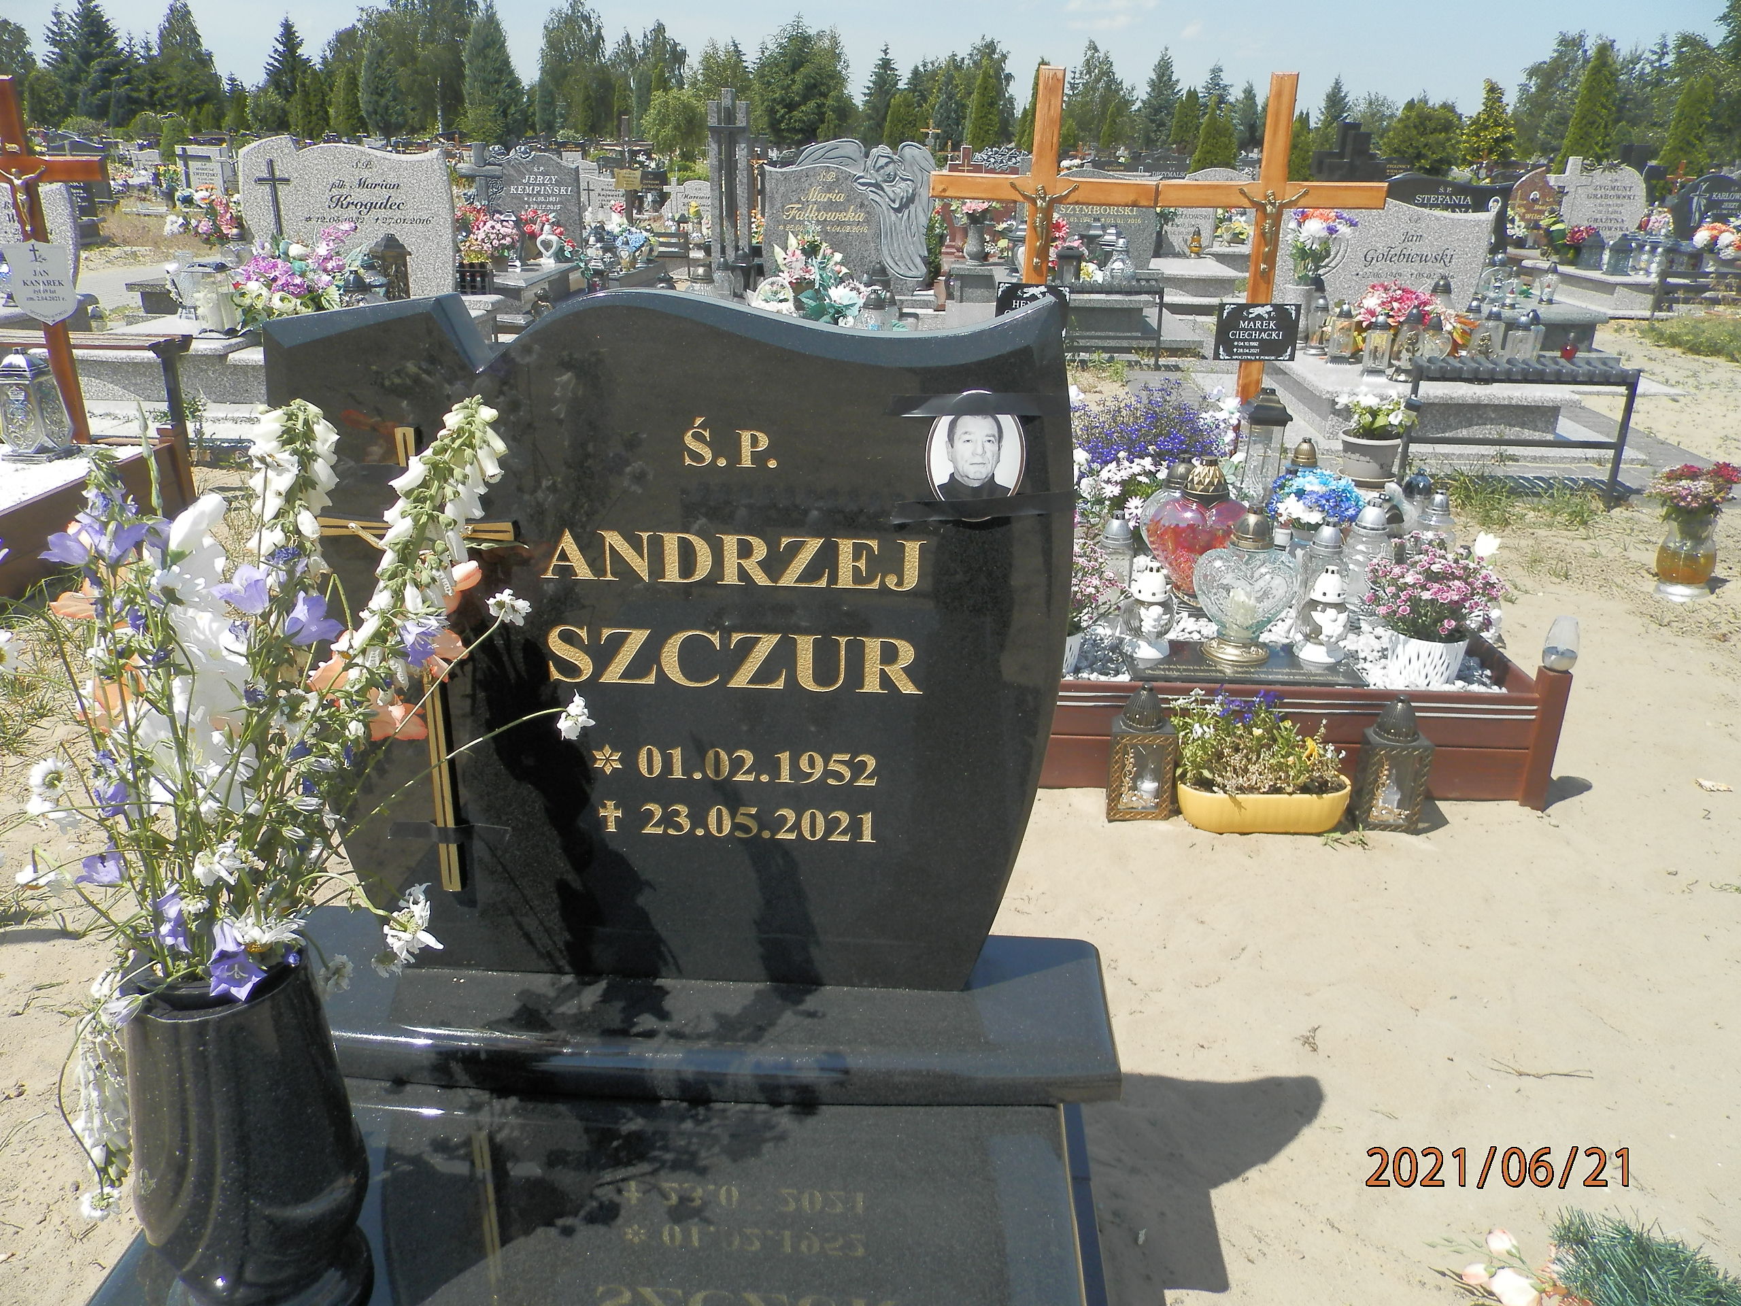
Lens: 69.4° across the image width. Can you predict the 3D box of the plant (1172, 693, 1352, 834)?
[{"bbox_3d":[0.743,0.191,2.358,0.335,0.270,0.170,2,22,2],"label":"plant"}]

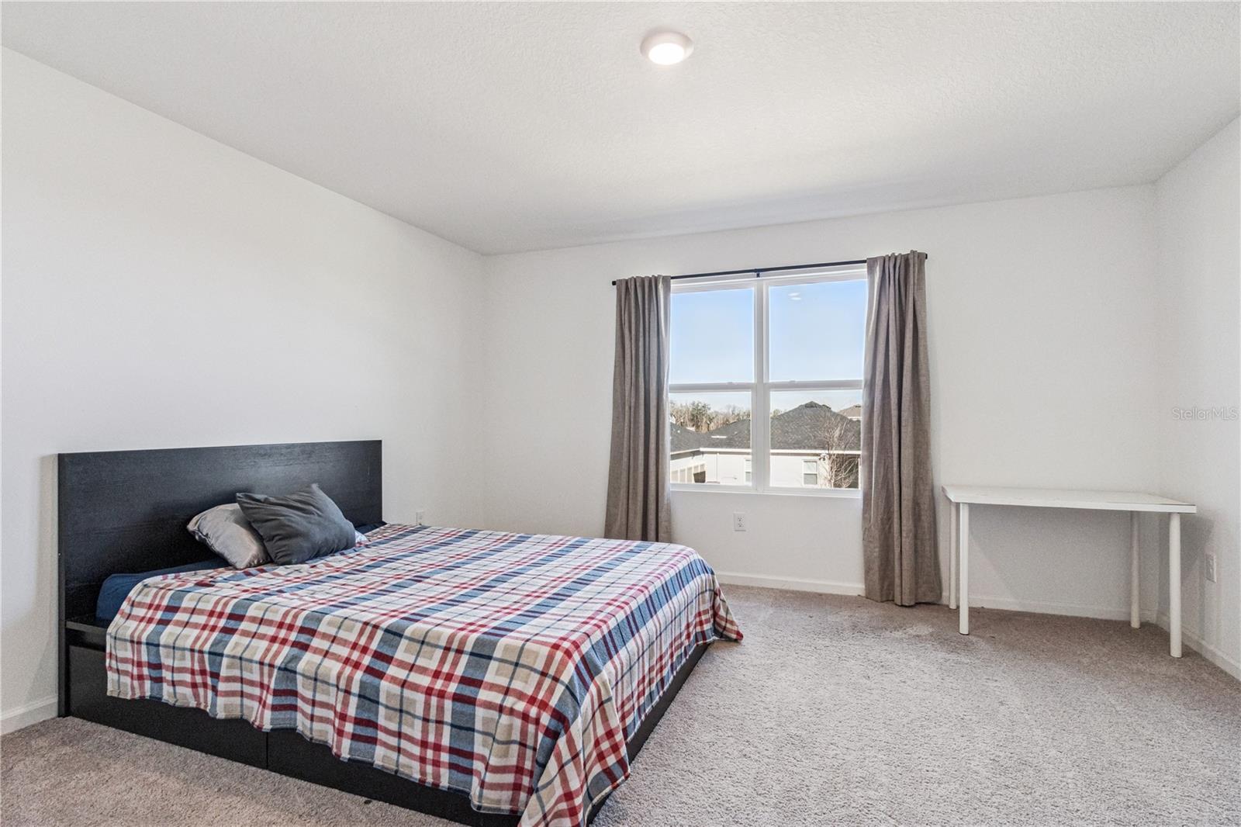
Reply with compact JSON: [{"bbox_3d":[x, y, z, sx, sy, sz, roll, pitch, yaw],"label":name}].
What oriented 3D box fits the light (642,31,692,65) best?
[{"bbox_3d":[0.166,-1.275,2.185,0.190,0.030,0.190,0,0,0],"label":"light"}]

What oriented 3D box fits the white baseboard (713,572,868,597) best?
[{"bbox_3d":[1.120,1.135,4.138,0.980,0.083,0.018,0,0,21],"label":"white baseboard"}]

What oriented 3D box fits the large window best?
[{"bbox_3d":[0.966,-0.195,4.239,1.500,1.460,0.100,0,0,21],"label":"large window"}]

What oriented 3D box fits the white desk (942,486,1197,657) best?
[{"bbox_3d":[2.313,0.799,3.333,1.000,0.735,0.600,0,0,21],"label":"white desk"}]

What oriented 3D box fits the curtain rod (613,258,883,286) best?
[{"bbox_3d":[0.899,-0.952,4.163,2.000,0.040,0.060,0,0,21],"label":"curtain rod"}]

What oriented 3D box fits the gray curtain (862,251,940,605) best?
[{"bbox_3d":[1.731,0.093,3.833,0.440,2.140,0.140,0,0,21],"label":"gray curtain"}]

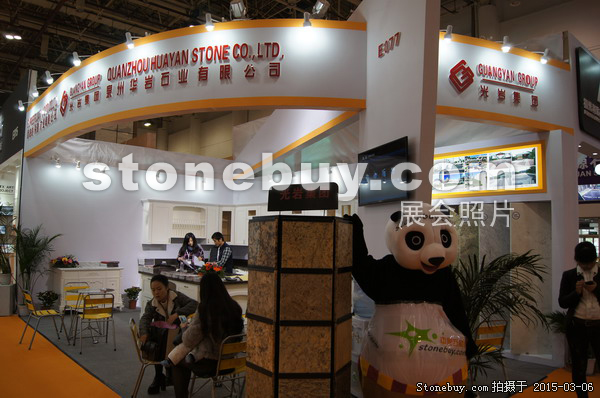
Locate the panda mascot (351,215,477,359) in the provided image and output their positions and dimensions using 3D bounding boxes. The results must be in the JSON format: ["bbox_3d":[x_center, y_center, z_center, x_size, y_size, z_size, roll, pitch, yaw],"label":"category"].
[{"bbox_3d":[0.763,0.988,2.992,0.860,1.870,0.680,1,-5,-5],"label":"panda mascot"}]

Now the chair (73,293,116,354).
[{"bbox_3d":[-2.885,1.728,6.357,0.440,0.760,0.540,4,-6,-34],"label":"chair"}]

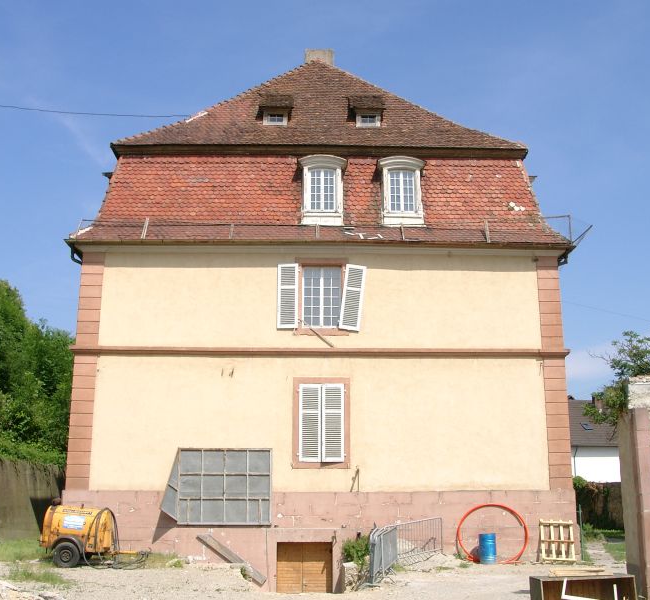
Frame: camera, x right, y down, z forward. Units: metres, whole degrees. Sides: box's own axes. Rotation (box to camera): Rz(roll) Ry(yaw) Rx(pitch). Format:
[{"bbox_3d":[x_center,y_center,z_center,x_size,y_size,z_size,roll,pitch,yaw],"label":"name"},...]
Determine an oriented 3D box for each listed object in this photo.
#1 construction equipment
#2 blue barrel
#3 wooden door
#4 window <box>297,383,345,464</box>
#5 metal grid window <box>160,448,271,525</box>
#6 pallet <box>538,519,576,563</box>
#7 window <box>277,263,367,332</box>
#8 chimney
[{"bbox_3d":[-5.549,5.761,19.294,2.528,1.461,1.300,-1,-13,4],"label":"construction equipment"},{"bbox_3d":[4.185,6.399,20.268,0.451,0.712,0.451,0,-13,-2],"label":"blue barrel"},{"bbox_3d":[-0.525,6.960,20.487,1.439,1.251,0.100,0,-13,-2],"label":"wooden door"},{"bbox_3d":[-0.074,3.335,21.300,1.261,2.147,0.150,0,-13,-2],"label":"window"},{"bbox_3d":[-2.809,4.878,20.535,2.828,1.978,0.600,0,-13,-2],"label":"metal grid window"},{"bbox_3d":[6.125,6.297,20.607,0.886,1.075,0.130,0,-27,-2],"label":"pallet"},{"bbox_3d":[-0.077,-0.071,22.100,2.510,1.972,0.220,0,-13,-2],"label":"window"},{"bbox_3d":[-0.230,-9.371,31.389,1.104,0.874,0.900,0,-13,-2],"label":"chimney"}]

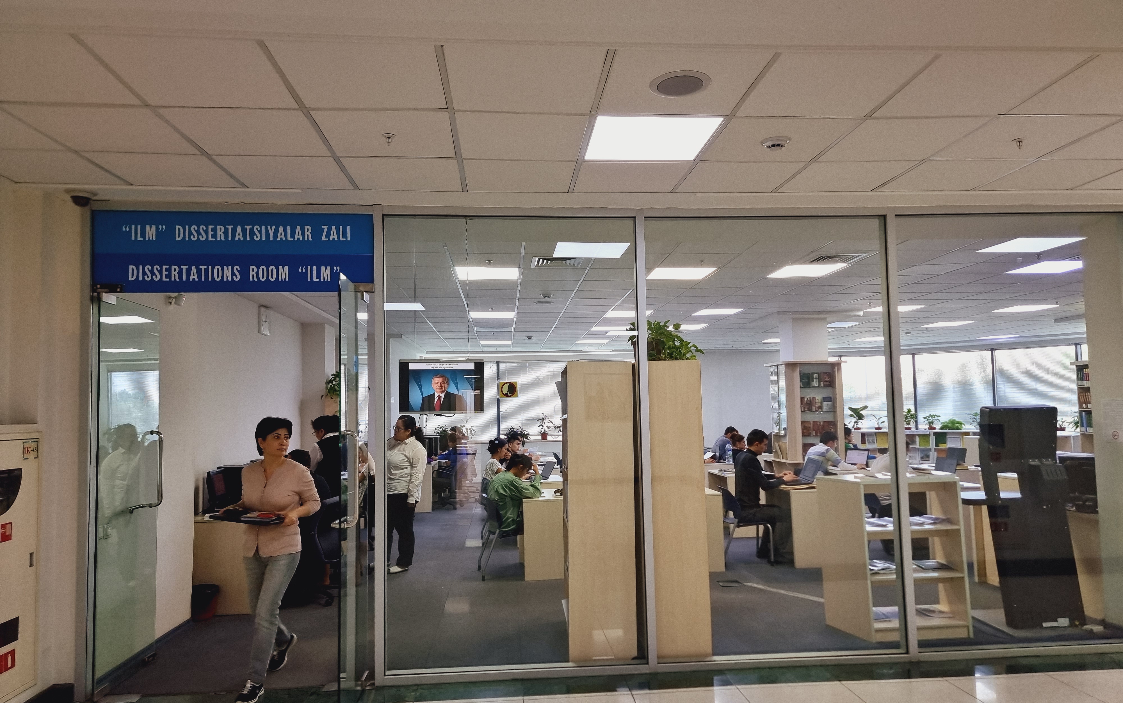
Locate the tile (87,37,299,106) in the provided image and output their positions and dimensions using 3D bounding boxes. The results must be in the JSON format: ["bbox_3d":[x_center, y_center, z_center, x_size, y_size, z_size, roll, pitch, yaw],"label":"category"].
[{"bbox_3d":[-1.350,-1.048,2.913,0.588,0.025,0.560,-1,-4,-4],"label":"tile"}]

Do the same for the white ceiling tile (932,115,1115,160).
[{"bbox_3d":[2.200,-1.024,3.741,0.595,0.020,0.600,-1,-4,-5],"label":"white ceiling tile"}]

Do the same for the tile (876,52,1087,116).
[{"bbox_3d":[1.665,-1.078,3.140,0.588,0.025,0.560,-1,-4,-4],"label":"tile"}]

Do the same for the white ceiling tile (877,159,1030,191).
[{"bbox_3d":[2.158,-0.978,4.320,0.590,0.020,0.570,-1,-5,-4],"label":"white ceiling tile"}]

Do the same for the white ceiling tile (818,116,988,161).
[{"bbox_3d":[1.616,-1.017,3.724,0.580,0.015,0.590,-1,-4,-4],"label":"white ceiling tile"}]

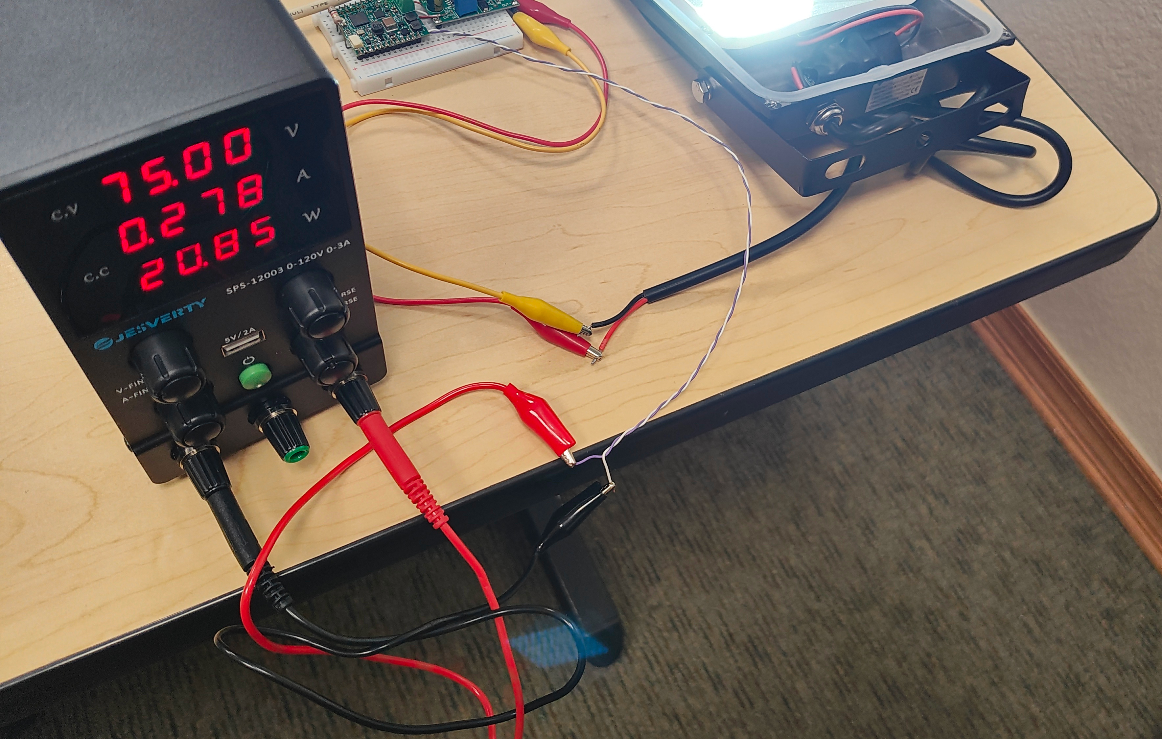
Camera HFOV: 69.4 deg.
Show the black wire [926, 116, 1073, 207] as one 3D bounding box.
[{"bbox_3d":[0.198,-0.098,0.394,0.062,0.020,0.040,-9,61,-12],"label":"black wire"}]

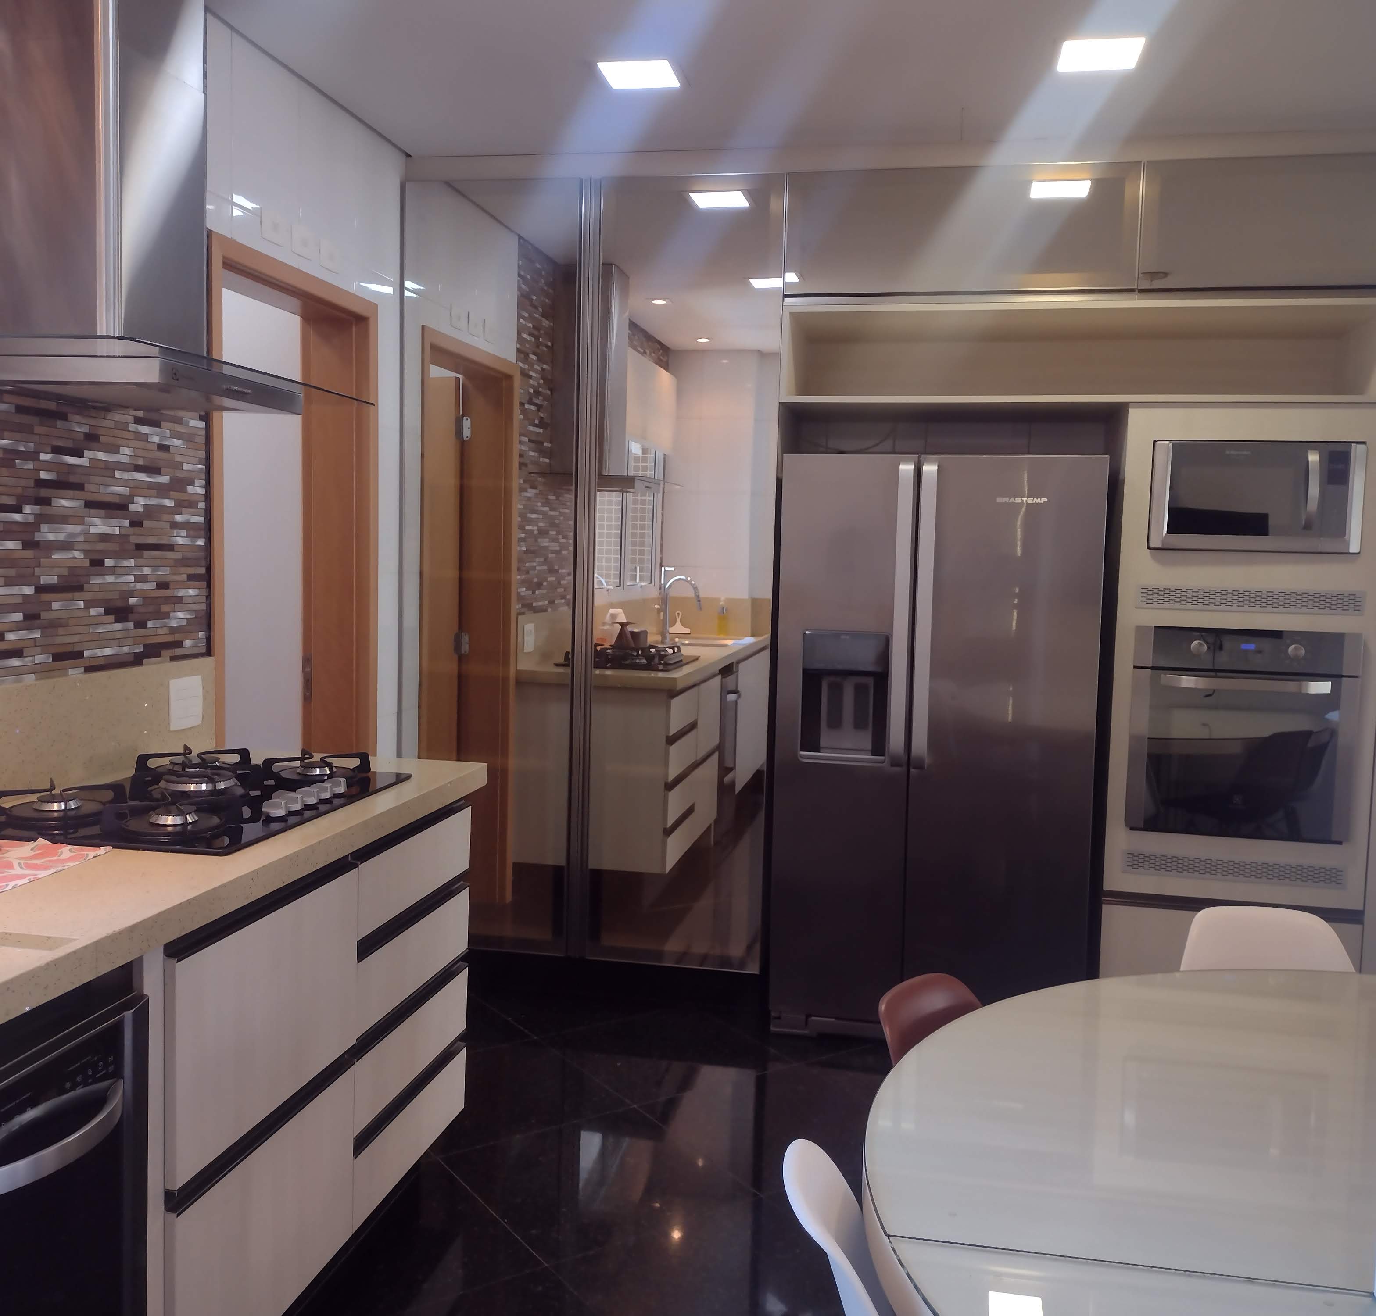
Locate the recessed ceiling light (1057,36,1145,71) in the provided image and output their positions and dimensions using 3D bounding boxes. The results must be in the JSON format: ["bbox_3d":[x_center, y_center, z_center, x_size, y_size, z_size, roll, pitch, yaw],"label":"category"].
[{"bbox_3d":[0.963,-1.413,3.200,0.192,0.020,0.203,2,5,11],"label":"recessed ceiling light"}]

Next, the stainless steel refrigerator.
[{"bbox_3d":[0.757,0.264,4.198,0.893,1.709,0.730,2,5,11],"label":"stainless steel refrigerator"}]

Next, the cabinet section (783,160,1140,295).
[{"bbox_3d":[0.772,-1.216,3.898,0.992,0.351,0.022,2,5,11],"label":"cabinet section"}]

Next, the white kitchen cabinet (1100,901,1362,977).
[{"bbox_3d":[1.594,0.848,4.182,0.701,0.324,0.570,2,5,11],"label":"white kitchen cabinet"}]

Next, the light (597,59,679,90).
[{"bbox_3d":[-0.122,-1.456,3.406,0.190,0.020,0.203,2,5,11],"label":"light"}]

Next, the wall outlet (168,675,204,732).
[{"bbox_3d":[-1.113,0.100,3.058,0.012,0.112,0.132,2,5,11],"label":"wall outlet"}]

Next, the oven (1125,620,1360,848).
[{"bbox_3d":[1.596,0.195,4.067,0.600,0.586,0.560,2,5,11],"label":"oven"}]

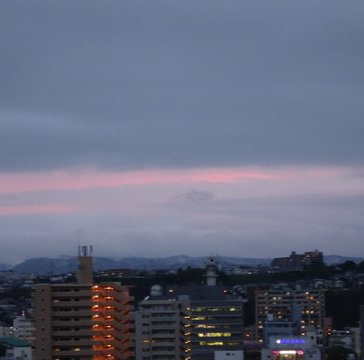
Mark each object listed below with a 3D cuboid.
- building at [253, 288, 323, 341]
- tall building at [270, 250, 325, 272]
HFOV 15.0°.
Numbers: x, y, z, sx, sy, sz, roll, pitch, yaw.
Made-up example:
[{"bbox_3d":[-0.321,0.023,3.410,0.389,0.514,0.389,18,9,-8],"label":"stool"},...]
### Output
[{"bbox_3d":[64.700,82.400,831.000,40.500,31.500,14.000,0,-3,8],"label":"building"},{"bbox_3d":[130.000,91.500,1560.000,59.000,24.000,24.000,0,-3,6],"label":"tall building"}]

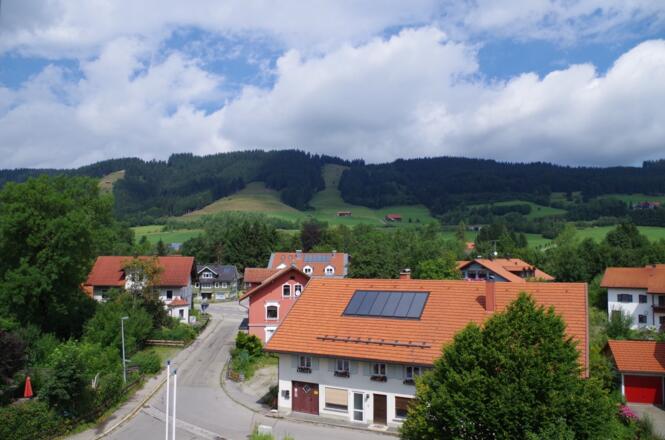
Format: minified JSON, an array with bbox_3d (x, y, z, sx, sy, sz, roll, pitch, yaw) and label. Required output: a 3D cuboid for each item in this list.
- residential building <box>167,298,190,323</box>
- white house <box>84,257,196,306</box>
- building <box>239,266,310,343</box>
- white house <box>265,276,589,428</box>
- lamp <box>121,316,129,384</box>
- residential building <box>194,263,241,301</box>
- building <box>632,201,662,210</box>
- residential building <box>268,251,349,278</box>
[{"bbox_3d":[-25.604,15.146,83.000,3.400,4.400,3.500,0,-5,-2],"label":"residential building"},{"bbox_3d":[-33.193,12.159,88.800,17.200,11.100,10.000,0,-5,-1],"label":"white house"},{"bbox_3d":[-5.238,11.616,69.500,13.200,10.500,14.500,0,-5,-2],"label":"building"},{"bbox_3d":[8.010,9.913,40.403,22.005,10.001,15.301,-2,-5,25],"label":"white house"},{"bbox_3d":[-19.024,12.006,45.600,0.680,6.100,0.270,0,-5,0],"label":"lamp"},{"bbox_3d":[-31.406,16.683,133.000,12.200,9.200,10.500,1,-5,-3],"label":"residential building"},{"bbox_3d":[354.502,-15.530,560.000,30.000,11.000,16.000,1,-5,-5],"label":"building"},{"bbox_3d":[-5.337,13.884,117.000,18.000,12.400,14.000,0,-5,3],"label":"residential building"}]

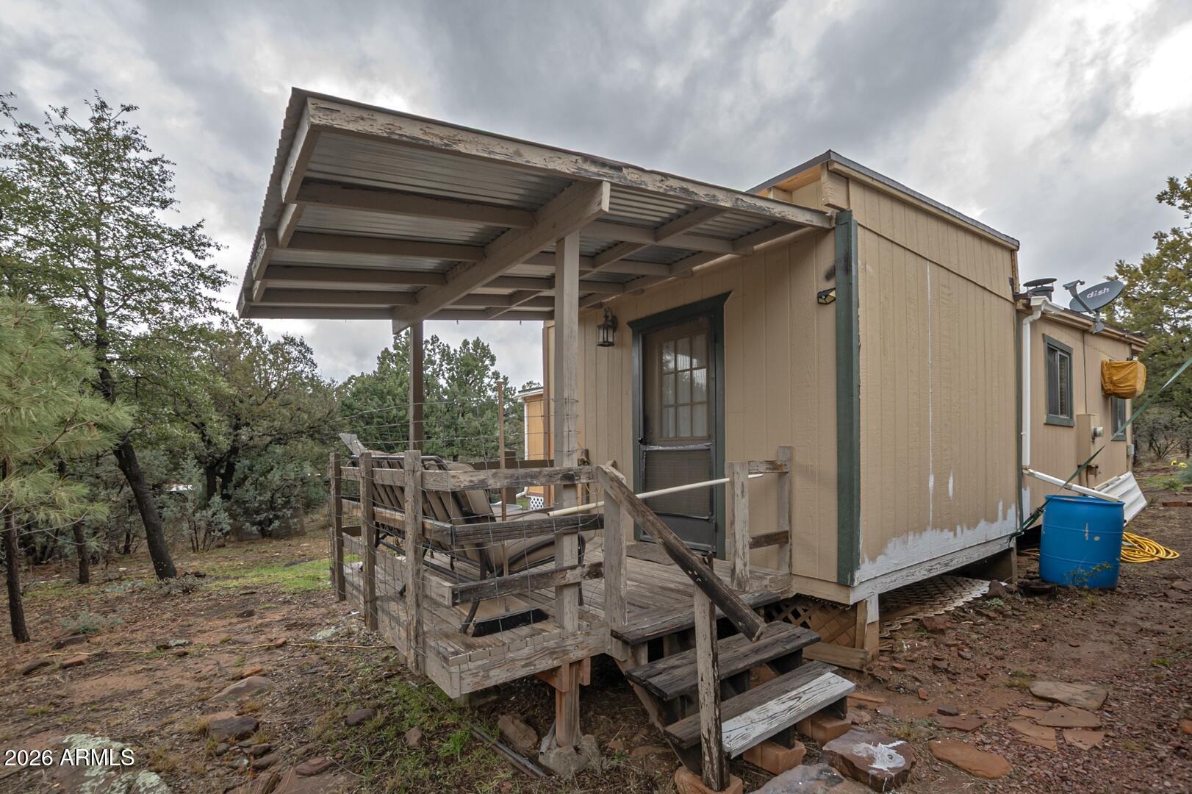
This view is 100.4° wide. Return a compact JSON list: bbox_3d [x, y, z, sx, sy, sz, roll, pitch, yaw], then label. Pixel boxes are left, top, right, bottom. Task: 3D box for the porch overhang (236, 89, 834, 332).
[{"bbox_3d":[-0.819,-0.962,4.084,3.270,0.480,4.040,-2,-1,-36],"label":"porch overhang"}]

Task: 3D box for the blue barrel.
[{"bbox_3d":[4.998,1.468,5.120,0.600,0.820,0.600,4,-1,-36],"label":"blue barrel"}]

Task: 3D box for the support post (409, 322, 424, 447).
[{"bbox_3d":[-1.691,0.328,4.674,0.090,2.050,0.090,1,-3,-36],"label":"support post"}]

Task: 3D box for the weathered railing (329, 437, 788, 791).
[{"bbox_3d":[-0.354,1.129,3.786,2.580,1.570,3.500,4,-5,-36],"label":"weathered railing"}]

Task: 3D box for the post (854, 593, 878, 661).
[{"bbox_3d":[1.791,1.546,3.314,0.100,0.400,0.120,4,-5,-36],"label":"post"}]

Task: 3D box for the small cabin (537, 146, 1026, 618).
[{"bbox_3d":[1.870,-0.028,5.939,3.700,3.130,4.200,4,-5,-36],"label":"small cabin"}]

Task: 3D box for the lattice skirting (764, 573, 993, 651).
[{"bbox_3d":[2.647,1.657,4.369,2.870,0.400,0.780,4,-5,-36],"label":"lattice skirting"}]

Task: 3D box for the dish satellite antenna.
[{"bbox_3d":[6.674,-1.217,6.650,0.570,0.670,0.560,1,-4,-8],"label":"dish satellite antenna"}]

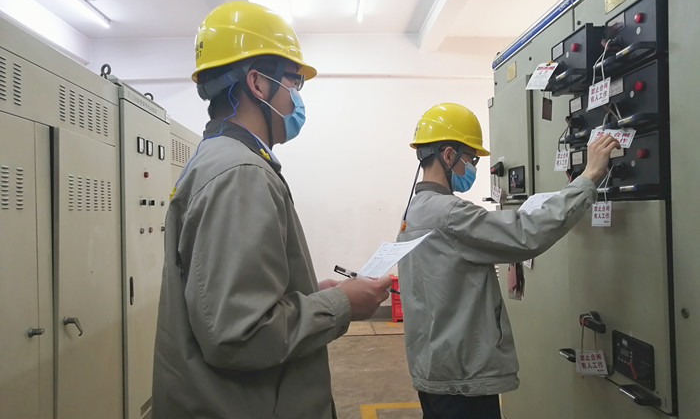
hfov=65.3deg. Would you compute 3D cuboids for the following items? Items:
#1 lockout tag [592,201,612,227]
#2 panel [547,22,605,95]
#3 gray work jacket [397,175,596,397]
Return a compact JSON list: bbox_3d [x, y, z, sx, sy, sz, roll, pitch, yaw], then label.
[{"bbox_3d":[0.819,0.016,1.770,0.004,0.080,0.100,-1,0,-10],"label":"lockout tag"},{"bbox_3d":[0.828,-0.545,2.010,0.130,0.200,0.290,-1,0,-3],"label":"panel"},{"bbox_3d":[0.455,0.250,1.890,0.600,0.720,0.520,-1,0,-18],"label":"gray work jacket"}]

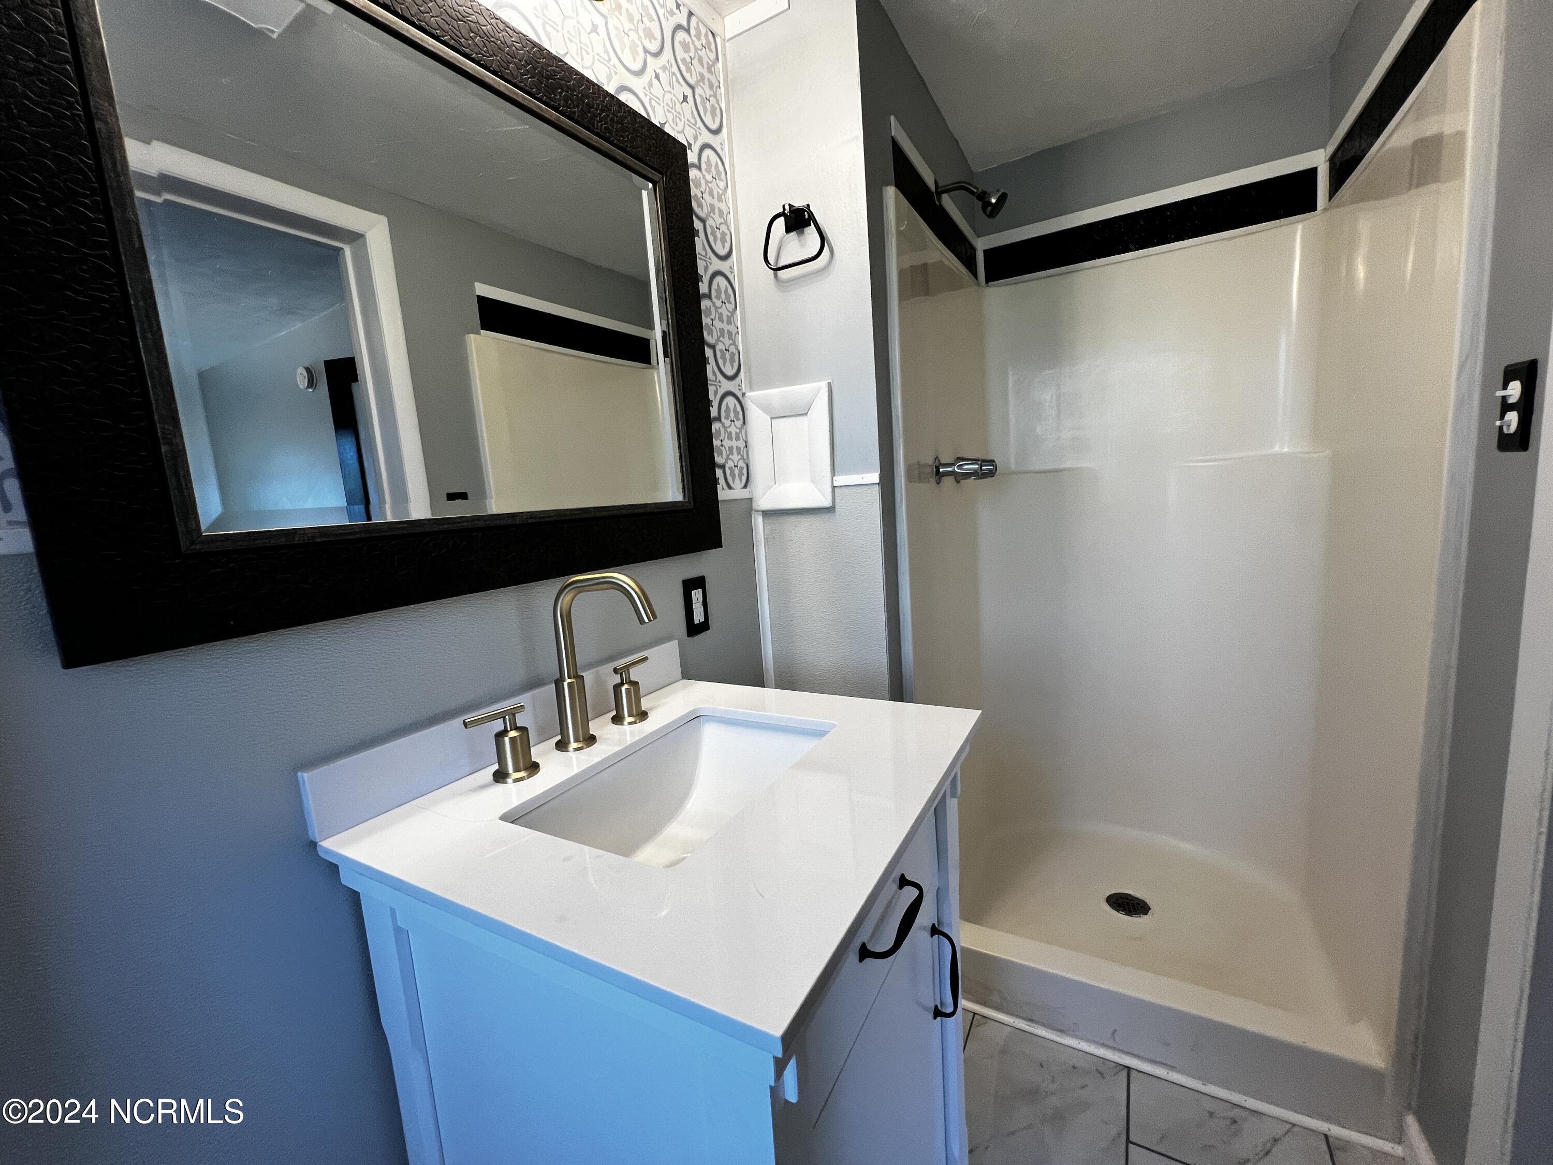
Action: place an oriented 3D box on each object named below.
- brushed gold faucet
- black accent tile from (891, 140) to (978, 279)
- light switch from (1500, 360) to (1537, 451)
[{"bbox_3d":[-0.244,0.110,0.820,0.177,0.247,0.057,-2,8,18],"label":"brushed gold faucet"},{"bbox_3d":[0.426,-0.922,1.502,0.010,0.095,0.702,0,9,32],"label":"black accent tile"},{"bbox_3d":[0.997,-0.236,0.794,0.016,0.117,0.073,0,8,30],"label":"light switch"}]

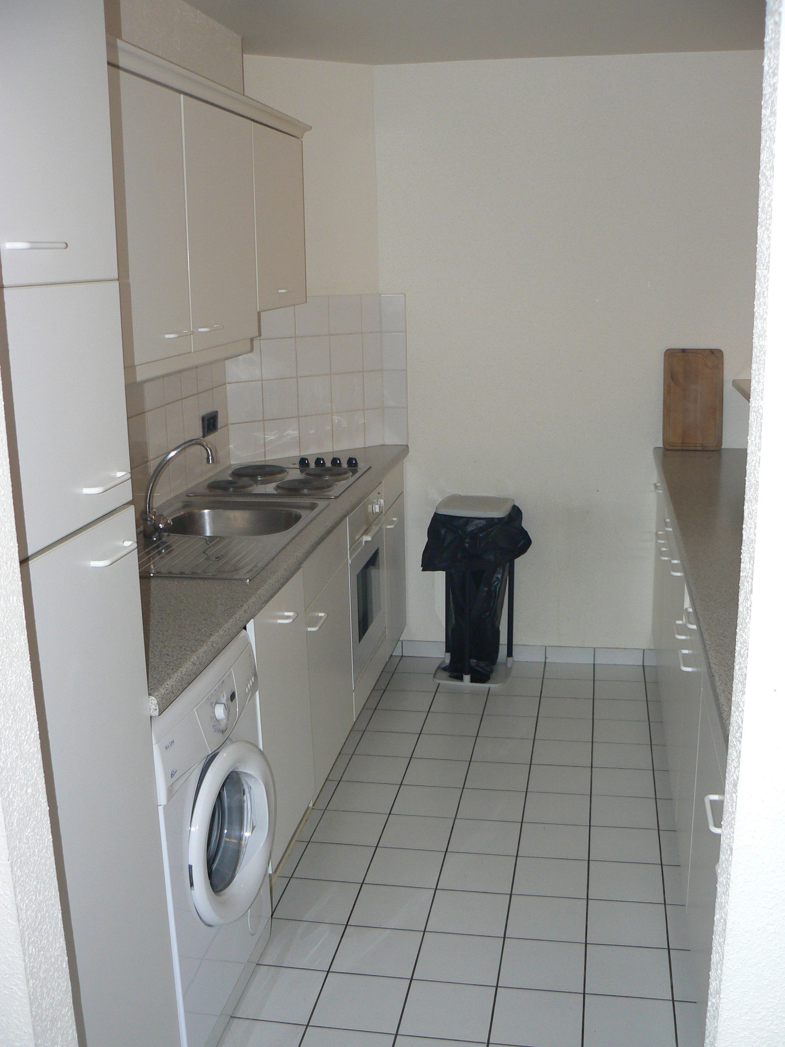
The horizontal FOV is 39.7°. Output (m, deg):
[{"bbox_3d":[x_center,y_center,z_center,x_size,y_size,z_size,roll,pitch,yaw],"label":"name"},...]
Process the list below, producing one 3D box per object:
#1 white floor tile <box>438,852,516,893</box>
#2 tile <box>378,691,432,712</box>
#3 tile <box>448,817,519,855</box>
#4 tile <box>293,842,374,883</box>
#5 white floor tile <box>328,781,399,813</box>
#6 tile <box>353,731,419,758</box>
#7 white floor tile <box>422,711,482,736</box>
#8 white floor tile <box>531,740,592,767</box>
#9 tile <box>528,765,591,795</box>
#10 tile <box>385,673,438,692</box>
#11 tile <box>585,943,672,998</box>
[{"bbox_3d":[0.230,0.941,2.924,0.200,0.010,0.200,1,13,10],"label":"white floor tile"},{"bbox_3d":[0.058,0.680,4.141,0.200,0.010,0.200,1,13,10],"label":"tile"},{"bbox_3d":[0.269,0.912,3.166,0.197,0.010,0.197,1,13,11],"label":"tile"},{"bbox_3d":[-0.163,0.962,3.084,0.200,0.010,0.200,1,13,11],"label":"tile"},{"bbox_3d":[-0.086,0.852,3.376,0.200,0.010,0.200,1,13,10],"label":"white floor tile"},{"bbox_3d":[-0.015,0.768,3.772,0.198,0.010,0.198,1,13,11],"label":"tile"},{"bbox_3d":[0.217,0.727,3.912,0.198,0.010,0.198,1,13,10],"label":"white floor tile"},{"bbox_3d":[0.571,0.776,3.663,0.198,0.010,0.198,1,13,11],"label":"white floor tile"},{"bbox_3d":[0.547,0.840,3.556,0.200,0.010,0.200,1,13,11],"label":"tile"},{"bbox_3d":[0.094,0.636,4.332,0.200,0.010,0.200,1,13,10],"label":"tile"},{"bbox_3d":[0.553,1.051,2.552,0.200,0.010,0.200,1,13,11],"label":"tile"}]

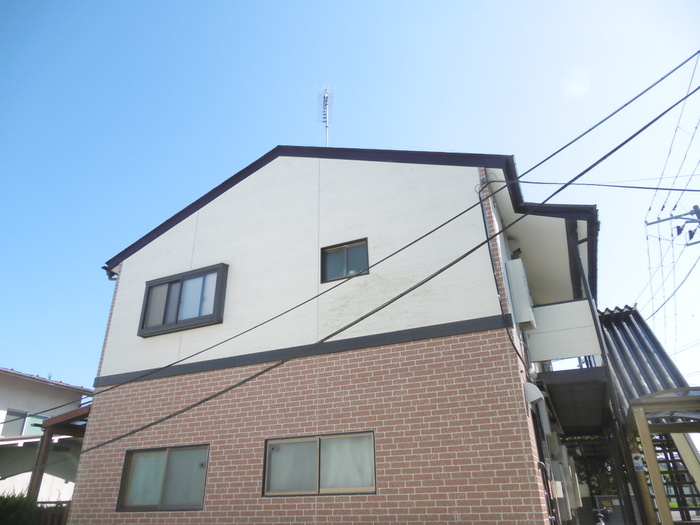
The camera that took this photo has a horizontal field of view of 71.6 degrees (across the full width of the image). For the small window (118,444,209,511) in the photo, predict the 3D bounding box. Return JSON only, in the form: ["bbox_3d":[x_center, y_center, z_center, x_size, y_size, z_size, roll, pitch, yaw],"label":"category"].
[{"bbox_3d":[-2.935,3.418,7.670,1.741,0.918,0.100,-12,-28,22],"label":"small window"}]

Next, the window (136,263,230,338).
[{"bbox_3d":[-3.066,0.708,8.905,1.835,1.111,0.160,-12,-28,22],"label":"window"}]

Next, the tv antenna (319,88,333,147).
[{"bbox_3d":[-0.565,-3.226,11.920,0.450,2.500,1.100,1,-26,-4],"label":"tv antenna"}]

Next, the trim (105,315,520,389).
[{"bbox_3d":[-1.332,1.504,7.713,7.595,0.181,0.050,-12,-28,22],"label":"trim"}]

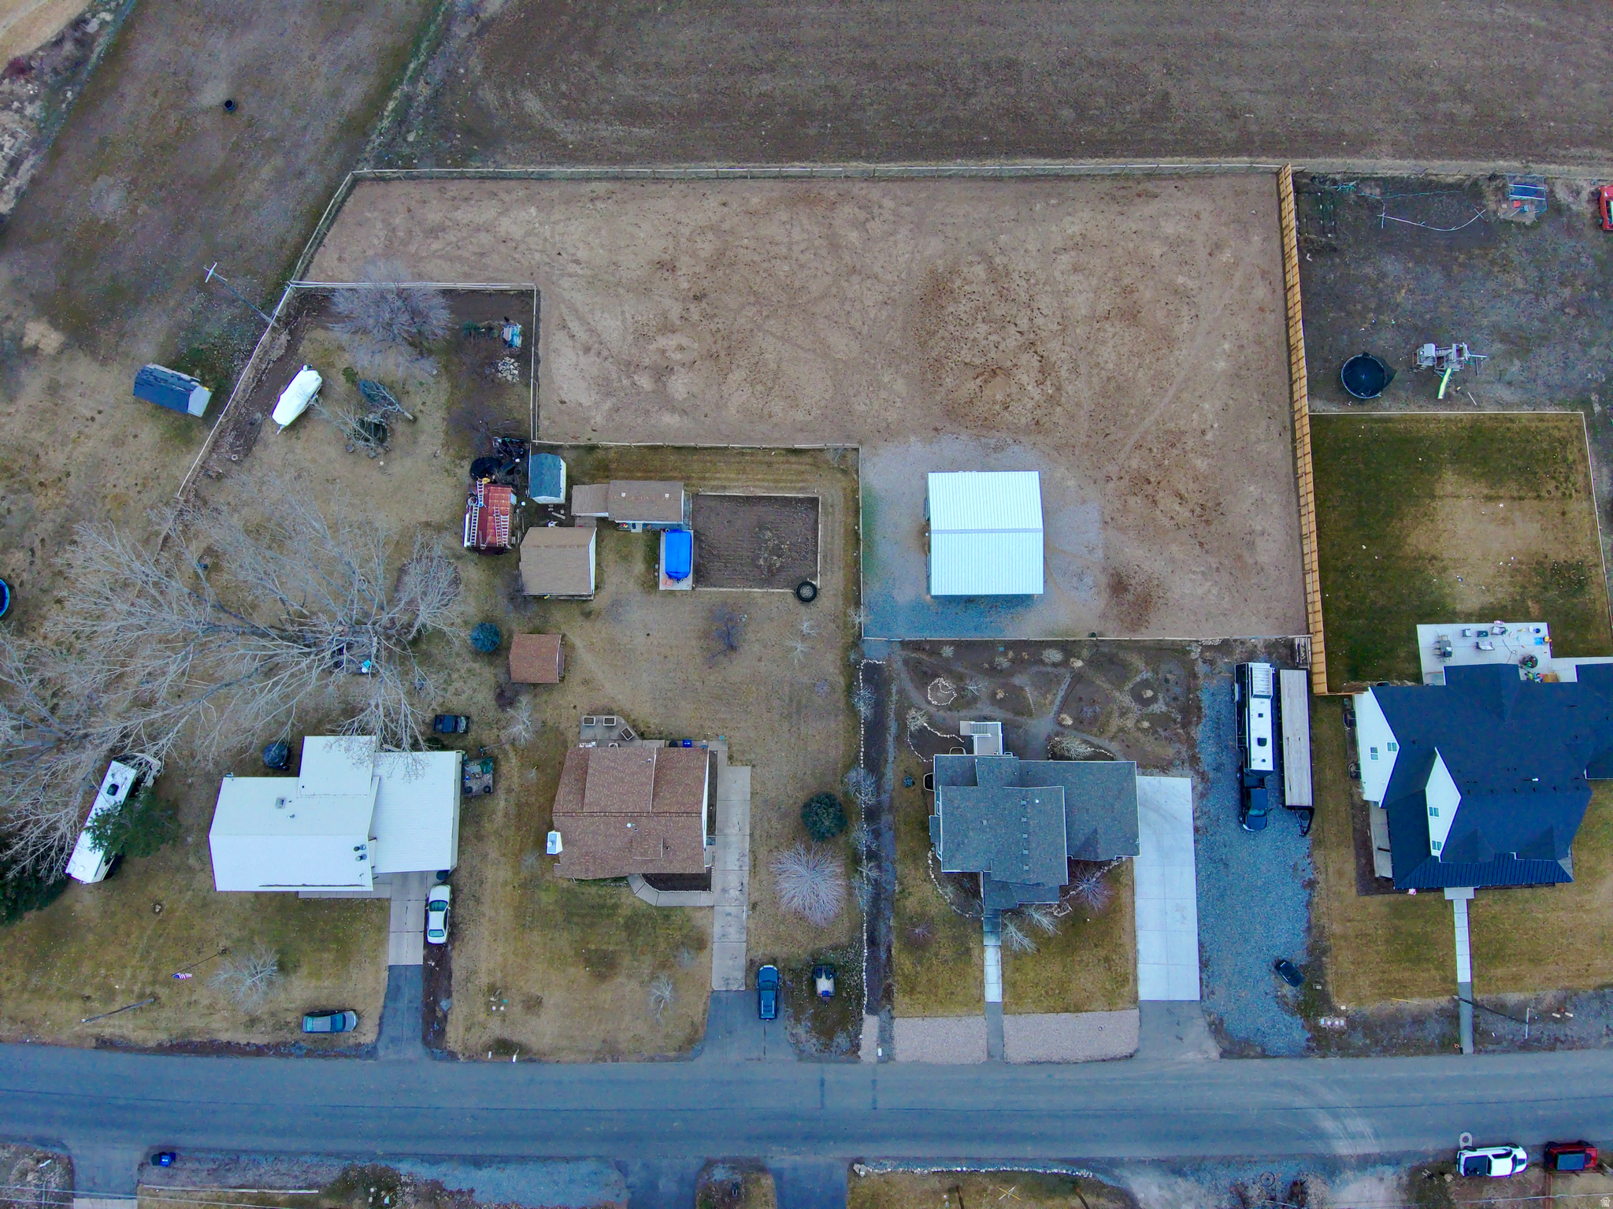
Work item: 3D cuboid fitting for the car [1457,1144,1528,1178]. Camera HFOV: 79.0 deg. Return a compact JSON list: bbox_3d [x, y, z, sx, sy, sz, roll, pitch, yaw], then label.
[{"bbox_3d":[58.370,47.181,82.820,5.850,1.900,2.000,-4,82,0],"label":"car"}]

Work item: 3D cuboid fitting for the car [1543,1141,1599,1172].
[{"bbox_3d":[63.584,45.768,81.166,4.250,1.750,1.820,-2,81,0],"label":"car"}]

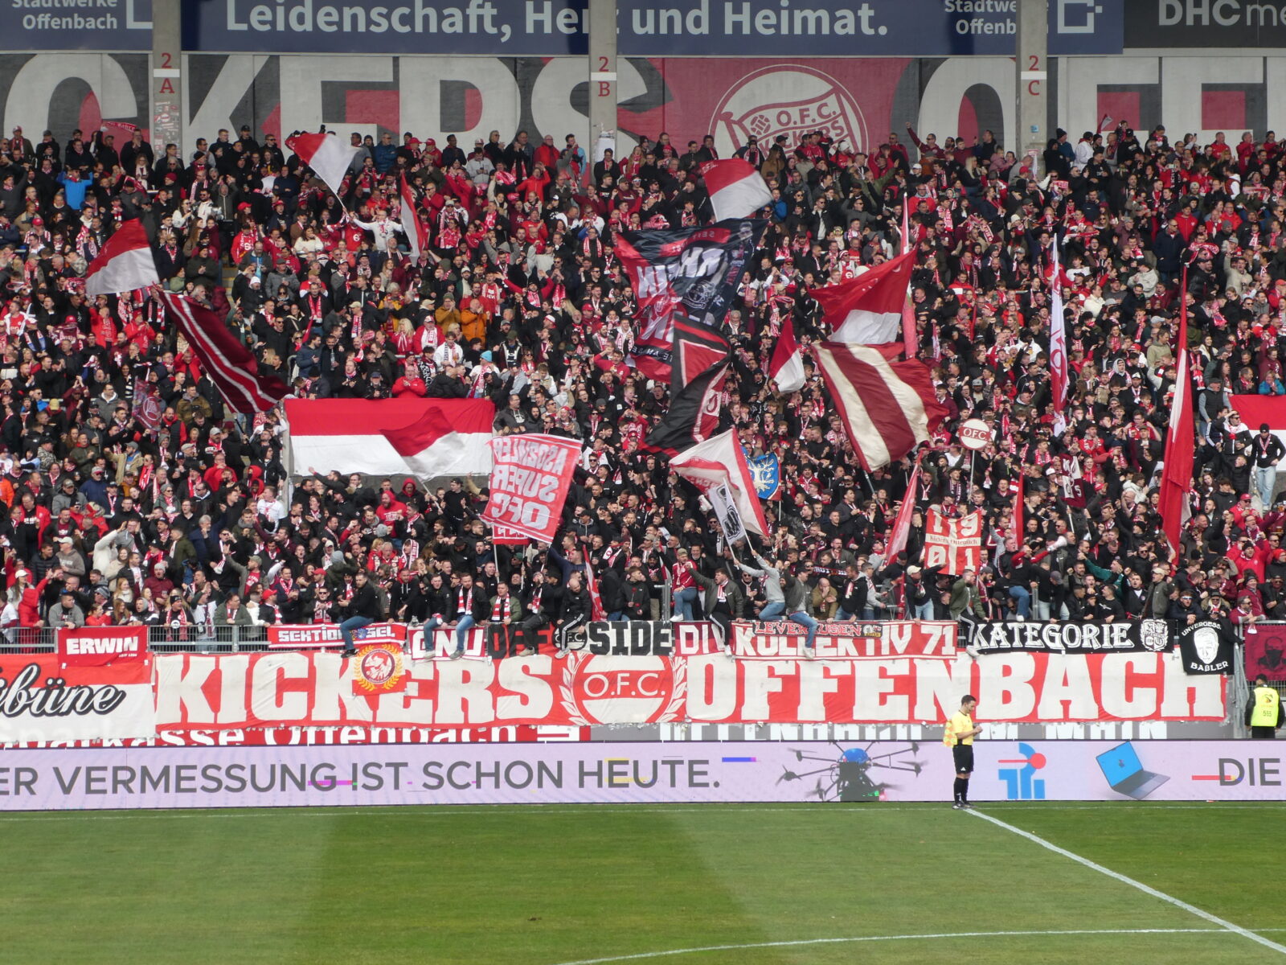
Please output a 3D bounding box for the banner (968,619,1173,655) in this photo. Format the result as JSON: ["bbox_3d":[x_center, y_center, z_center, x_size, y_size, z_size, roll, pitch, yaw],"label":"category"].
[{"bbox_3d":[7.463,2.712,87.344,3.607,0.595,0.070,0,-1,-3],"label":"banner"}]

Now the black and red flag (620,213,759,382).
[{"bbox_3d":[0.839,-3.363,92.000,2.700,3.000,0.700,0,-1,-3],"label":"black and red flag"}]

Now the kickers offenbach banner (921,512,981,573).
[{"bbox_3d":[5.439,1.052,88.300,1.026,1.114,0.120,0,-1,-3],"label":"kickers offenbach banner"}]

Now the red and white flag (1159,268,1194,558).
[{"bbox_3d":[9.499,-1.234,89.300,0.608,5.170,0.400,0,-1,-3],"label":"red and white flag"}]

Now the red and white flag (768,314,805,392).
[{"bbox_3d":[2.740,-2.463,95.300,0.725,1.546,0.500,0,-1,-3],"label":"red and white flag"}]

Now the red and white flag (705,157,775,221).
[{"bbox_3d":[1.911,-5.907,101.500,1.484,1.301,0.500,0,-1,-3],"label":"red and white flag"}]

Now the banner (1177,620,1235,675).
[{"bbox_3d":[9.802,2.868,87.300,1.014,0.962,0.060,0,-1,-3],"label":"banner"}]

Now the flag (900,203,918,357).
[{"bbox_3d":[4.873,-3.715,91.800,0.313,2.740,0.280,0,-1,-3],"label":"flag"}]

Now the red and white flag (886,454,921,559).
[{"bbox_3d":[4.602,0.435,88.700,0.604,1.848,0.300,0,-1,-3],"label":"red and white flag"}]

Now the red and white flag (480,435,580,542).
[{"bbox_3d":[-2.016,0.118,90.661,1.834,1.998,0.500,0,-1,-3],"label":"red and white flag"}]

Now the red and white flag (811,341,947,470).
[{"bbox_3d":[4.404,-1.424,93.545,2.530,2.417,0.800,0,-1,-3],"label":"red and white flag"}]

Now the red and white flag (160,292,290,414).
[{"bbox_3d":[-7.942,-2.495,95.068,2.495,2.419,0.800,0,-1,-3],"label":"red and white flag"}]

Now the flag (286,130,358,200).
[{"bbox_3d":[-6.560,-6.478,102.500,1.478,1.437,0.400,0,-1,-3],"label":"flag"}]

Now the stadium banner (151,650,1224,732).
[{"bbox_3d":[0.785,3.601,87.041,18.582,1.326,0.100,0,-1,-3],"label":"stadium banner"}]

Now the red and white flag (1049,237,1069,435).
[{"bbox_3d":[7.747,-2.719,93.300,0.374,3.738,0.500,0,-1,-3],"label":"red and white flag"}]

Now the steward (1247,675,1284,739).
[{"bbox_3d":[10.719,4.203,86.300,0.640,1.820,0.380,0,-1,-11],"label":"steward"}]

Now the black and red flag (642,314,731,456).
[{"bbox_3d":[0.831,-1.831,94.251,1.680,2.662,0.700,0,-1,-3],"label":"black and red flag"}]

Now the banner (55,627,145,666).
[{"bbox_3d":[-9.294,2.815,86.200,1.545,0.691,0.050,0,-1,-3],"label":"banner"}]

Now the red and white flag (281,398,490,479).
[{"bbox_3d":[-4.993,-0.878,98.519,4.125,1.539,0.070,0,-1,-3],"label":"red and white flag"}]

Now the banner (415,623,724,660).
[{"bbox_3d":[-1.311,2.735,86.700,5.488,0.625,0.060,0,-1,-3],"label":"banner"}]

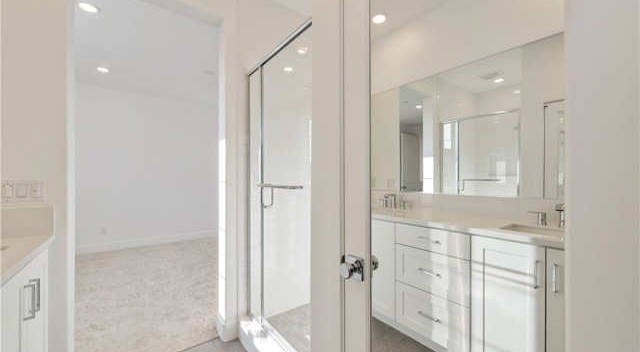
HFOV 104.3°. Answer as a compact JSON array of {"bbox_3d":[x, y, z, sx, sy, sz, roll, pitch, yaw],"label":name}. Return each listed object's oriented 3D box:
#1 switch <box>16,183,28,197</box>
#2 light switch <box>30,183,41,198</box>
[{"bbox_3d":[-1.520,0.074,1.270,0.035,0.069,0.010,0,0,-37],"label":"switch"},{"bbox_3d":[-1.483,0.075,1.297,0.035,0.069,0.010,0,0,-37],"label":"light switch"}]

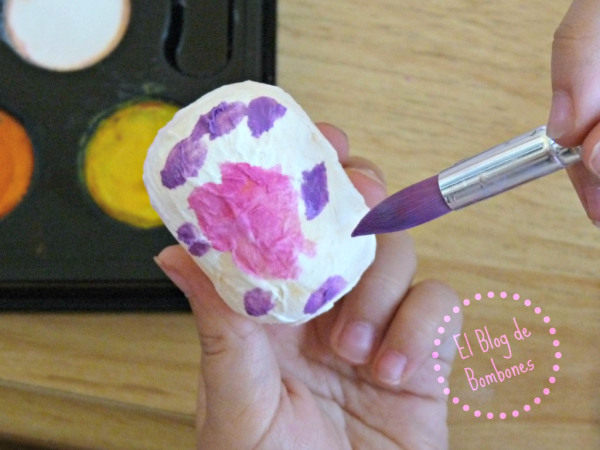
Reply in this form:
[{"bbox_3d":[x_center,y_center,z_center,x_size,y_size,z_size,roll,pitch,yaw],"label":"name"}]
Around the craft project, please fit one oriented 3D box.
[{"bbox_3d":[-0.008,-0.004,0.263,0.036,0.036,0.051,-36,90,0],"label":"craft project"}]

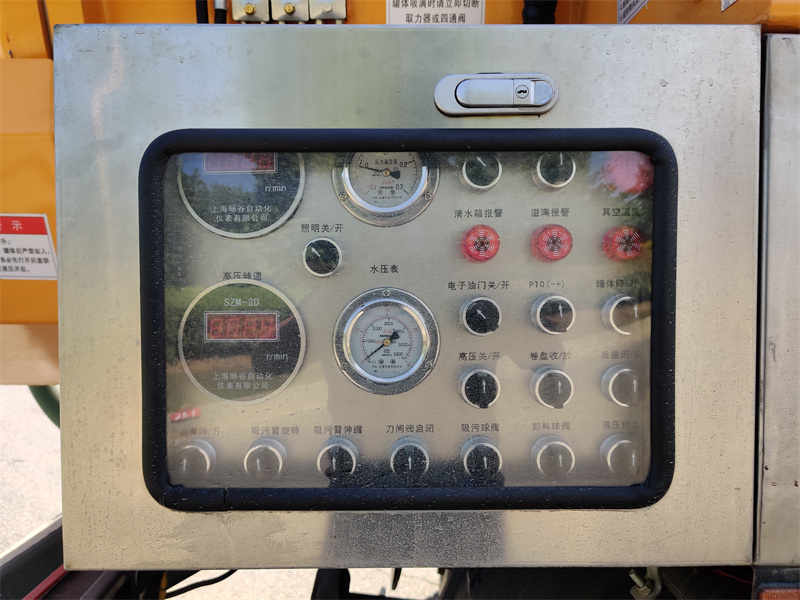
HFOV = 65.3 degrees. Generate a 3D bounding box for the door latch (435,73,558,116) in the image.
[{"bbox_3d":[0.065,-0.140,0.426,0.085,0.029,0.016,0,2,0],"label":"door latch"}]

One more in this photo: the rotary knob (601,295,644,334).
[{"bbox_3d":[0.173,0.011,0.476,0.030,0.030,0.028,0,2,0],"label":"rotary knob"}]

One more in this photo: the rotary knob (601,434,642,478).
[{"bbox_3d":[0.172,0.122,0.479,0.030,0.030,0.028,0,2,0],"label":"rotary knob"}]

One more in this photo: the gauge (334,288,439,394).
[{"bbox_3d":[-0.010,0.033,0.481,0.084,0.084,0.020,0,2,0],"label":"gauge"}]

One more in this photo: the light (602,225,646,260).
[{"bbox_3d":[0.172,-0.044,0.479,0.029,0.029,0.019,0,2,0],"label":"light"}]

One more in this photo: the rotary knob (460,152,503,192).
[{"bbox_3d":[0.062,-0.098,0.473,0.030,0.030,0.028,0,2,0],"label":"rotary knob"}]

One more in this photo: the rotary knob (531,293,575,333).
[{"bbox_3d":[0.118,0.011,0.476,0.030,0.030,0.028,0,2,0],"label":"rotary knob"}]

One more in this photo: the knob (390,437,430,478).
[{"bbox_3d":[0.008,0.123,0.479,0.030,0.030,0.028,0,2,0],"label":"knob"}]

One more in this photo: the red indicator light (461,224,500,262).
[{"bbox_3d":[0.062,-0.043,0.479,0.029,0.029,0.019,0,2,0],"label":"red indicator light"}]

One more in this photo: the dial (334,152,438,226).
[{"bbox_3d":[-0.011,-0.099,0.477,0.084,0.084,0.020,0,2,0],"label":"dial"}]

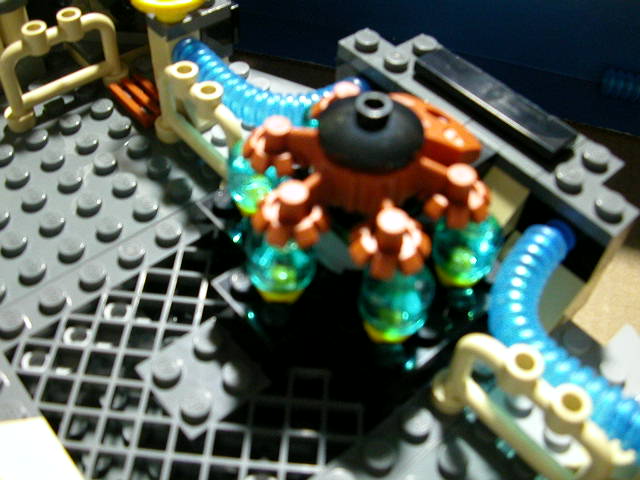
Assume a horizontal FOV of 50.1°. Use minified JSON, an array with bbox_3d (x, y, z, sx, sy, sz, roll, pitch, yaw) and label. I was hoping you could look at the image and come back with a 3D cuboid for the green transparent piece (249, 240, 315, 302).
[{"bbox_3d":[-0.006,0.004,0.101,0.011,0.013,0.011,8,42,-7],"label":"green transparent piece"}]

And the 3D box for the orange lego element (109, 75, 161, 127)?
[{"bbox_3d":[-0.039,-0.030,0.149,0.008,0.003,0.016,-33,59,-27],"label":"orange lego element"}]

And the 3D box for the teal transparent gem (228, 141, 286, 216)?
[{"bbox_3d":[-0.010,-0.010,0.111,0.011,0.013,0.011,8,53,-11],"label":"teal transparent gem"}]

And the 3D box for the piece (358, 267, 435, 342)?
[{"bbox_3d":[0.011,0.008,0.096,0.011,0.013,0.011,-7,40,-10],"label":"piece"}]

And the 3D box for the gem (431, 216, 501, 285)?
[{"bbox_3d":[0.023,0.001,0.106,0.011,0.013,0.011,9,49,18],"label":"gem"}]

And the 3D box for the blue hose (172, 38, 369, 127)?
[{"bbox_3d":[-0.011,-0.029,0.132,0.042,0.009,0.019,13,50,7],"label":"blue hose"}]

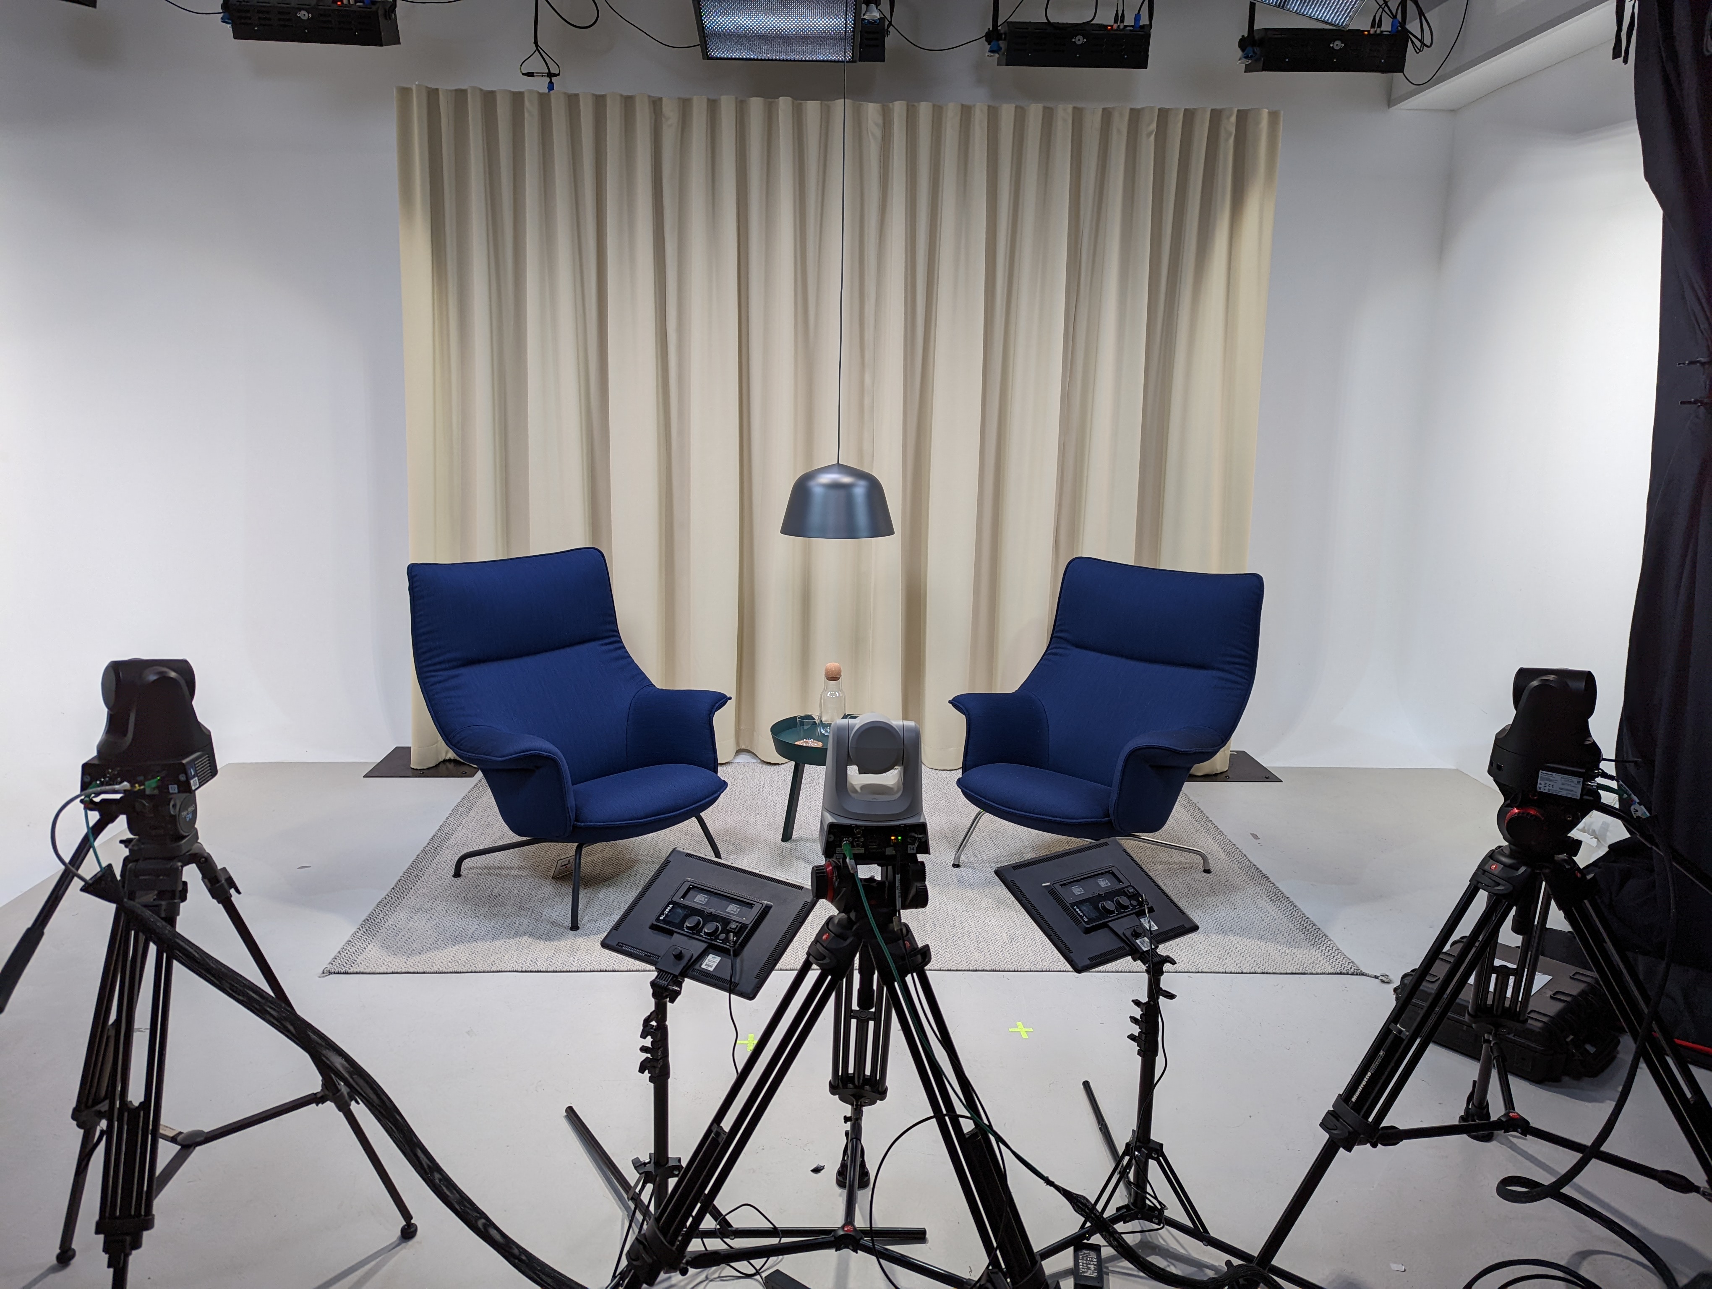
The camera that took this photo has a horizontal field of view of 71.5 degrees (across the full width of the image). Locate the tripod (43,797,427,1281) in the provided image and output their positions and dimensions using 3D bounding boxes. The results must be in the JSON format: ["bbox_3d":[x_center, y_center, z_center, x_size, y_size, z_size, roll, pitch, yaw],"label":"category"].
[{"bbox_3d":[-1.134,0.717,1.933,0.680,0.960,0.630,0,11,-6],"label":"tripod"}]

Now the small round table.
[{"bbox_3d":[-0.086,0.529,4.247,0.440,0.460,0.440,1,11,0],"label":"small round table"}]

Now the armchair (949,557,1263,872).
[{"bbox_3d":[0.828,0.281,4.101,0.730,1.040,0.890,10,15,39],"label":"armchair"}]

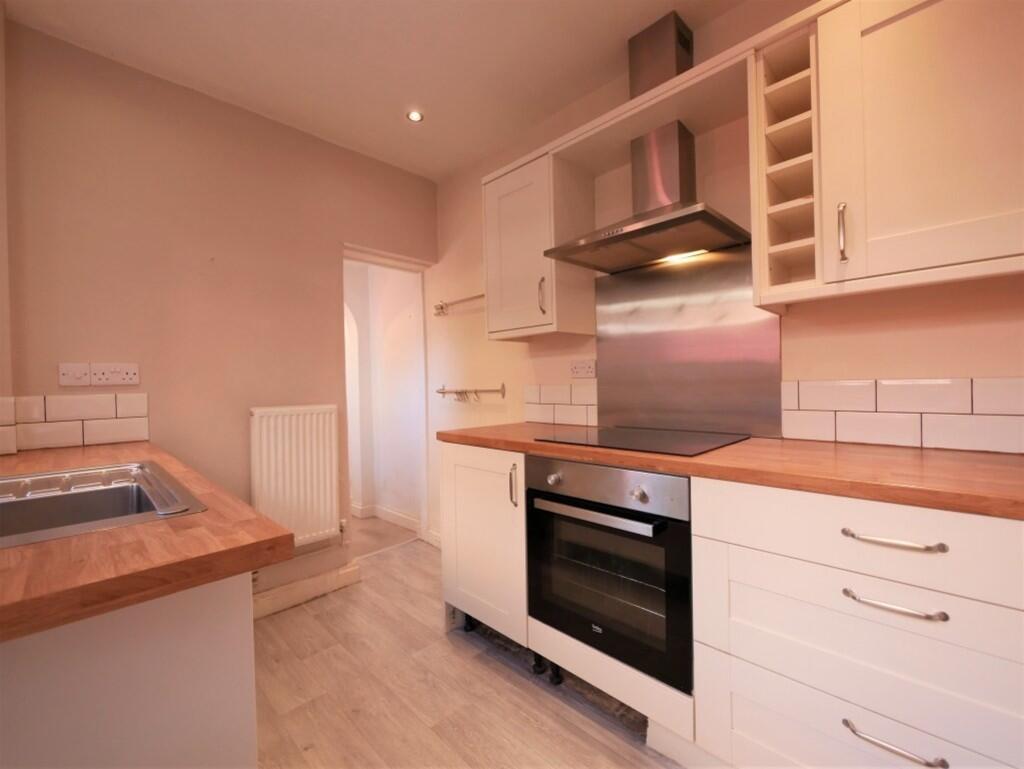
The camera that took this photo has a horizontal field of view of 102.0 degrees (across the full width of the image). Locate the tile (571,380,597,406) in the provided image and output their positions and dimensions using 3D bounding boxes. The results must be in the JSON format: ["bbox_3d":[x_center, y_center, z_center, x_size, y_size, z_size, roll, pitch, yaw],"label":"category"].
[{"bbox_3d":[0.360,0.051,2.053,0.152,0.101,0.009,-1,0,44],"label":"tile"}]

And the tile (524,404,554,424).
[{"bbox_3d":[0.154,0.157,2.255,0.204,0.100,0.009,-1,0,44],"label":"tile"}]

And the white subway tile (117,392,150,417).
[{"bbox_3d":[-1.634,0.092,1.785,0.095,0.100,0.010,-1,0,-43],"label":"white subway tile"}]

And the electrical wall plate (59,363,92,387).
[{"bbox_3d":[-1.756,-0.039,1.666,0.085,0.088,0.014,-1,0,-43],"label":"electrical wall plate"}]

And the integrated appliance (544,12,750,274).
[{"bbox_3d":[0.495,-0.953,1.560,0.596,0.898,0.485,-1,0,44],"label":"integrated appliance"}]

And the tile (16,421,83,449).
[{"bbox_3d":[-1.803,0.199,1.623,0.173,0.100,0.010,-1,0,-43],"label":"tile"}]

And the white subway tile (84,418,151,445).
[{"bbox_3d":[-1.697,0.198,1.781,0.009,0.104,0.199,-1,0,44],"label":"white subway tile"}]

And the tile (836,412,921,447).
[{"bbox_3d":[1.148,0.139,1.303,0.200,0.100,0.010,-1,0,43],"label":"tile"}]

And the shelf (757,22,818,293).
[{"bbox_3d":[0.887,-0.627,1.290,0.150,0.720,0.330,-1,0,43],"label":"shelf"}]

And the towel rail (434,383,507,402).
[{"bbox_3d":[-0.267,0.047,2.576,0.578,0.099,0.066,-1,0,43],"label":"towel rail"}]

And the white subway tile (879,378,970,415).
[{"bbox_3d":[1.211,0.034,1.224,0.198,0.101,0.009,-1,0,44],"label":"white subway tile"}]

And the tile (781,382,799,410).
[{"bbox_3d":[0.980,0.040,1.457,0.049,0.100,0.010,-1,0,43],"label":"tile"}]

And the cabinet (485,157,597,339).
[{"bbox_3d":[0.137,-0.609,2.012,0.418,0.770,0.353,-1,0,44],"label":"cabinet"}]

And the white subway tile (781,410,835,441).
[{"bbox_3d":[1.018,0.141,1.424,0.149,0.100,0.010,-1,0,43],"label":"white subway tile"}]

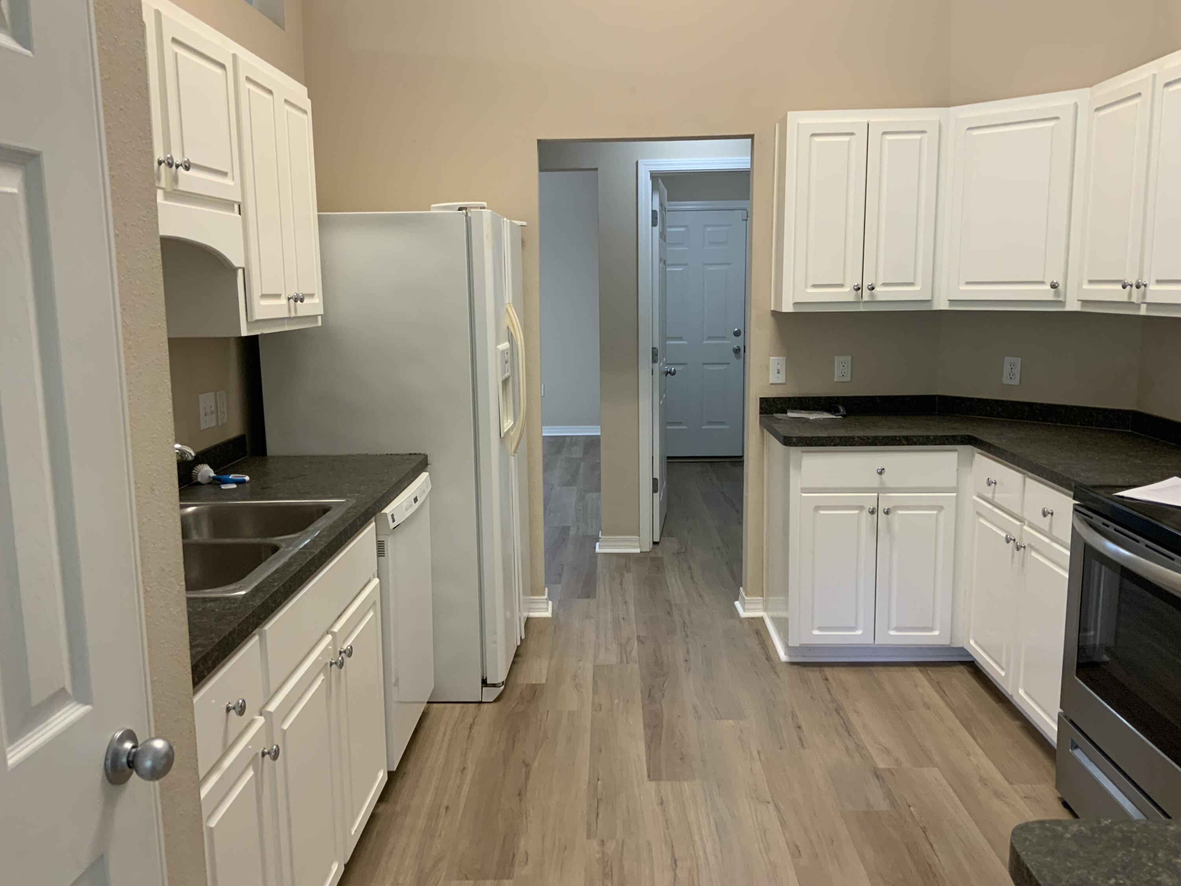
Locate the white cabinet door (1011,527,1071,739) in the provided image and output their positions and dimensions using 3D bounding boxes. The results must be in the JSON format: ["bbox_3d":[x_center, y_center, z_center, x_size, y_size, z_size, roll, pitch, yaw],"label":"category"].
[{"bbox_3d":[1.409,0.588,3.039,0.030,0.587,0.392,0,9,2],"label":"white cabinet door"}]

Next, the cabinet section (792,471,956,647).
[{"bbox_3d":[1.086,0.377,4.006,0.622,0.730,0.550,0,9,2],"label":"cabinet section"}]

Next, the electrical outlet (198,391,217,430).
[{"bbox_3d":[-1.206,-0.101,3.129,0.008,0.112,0.117,0,10,2],"label":"electrical outlet"}]

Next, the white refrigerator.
[{"bbox_3d":[-0.680,0.001,3.875,0.865,1.762,0.875,0,10,2],"label":"white refrigerator"}]

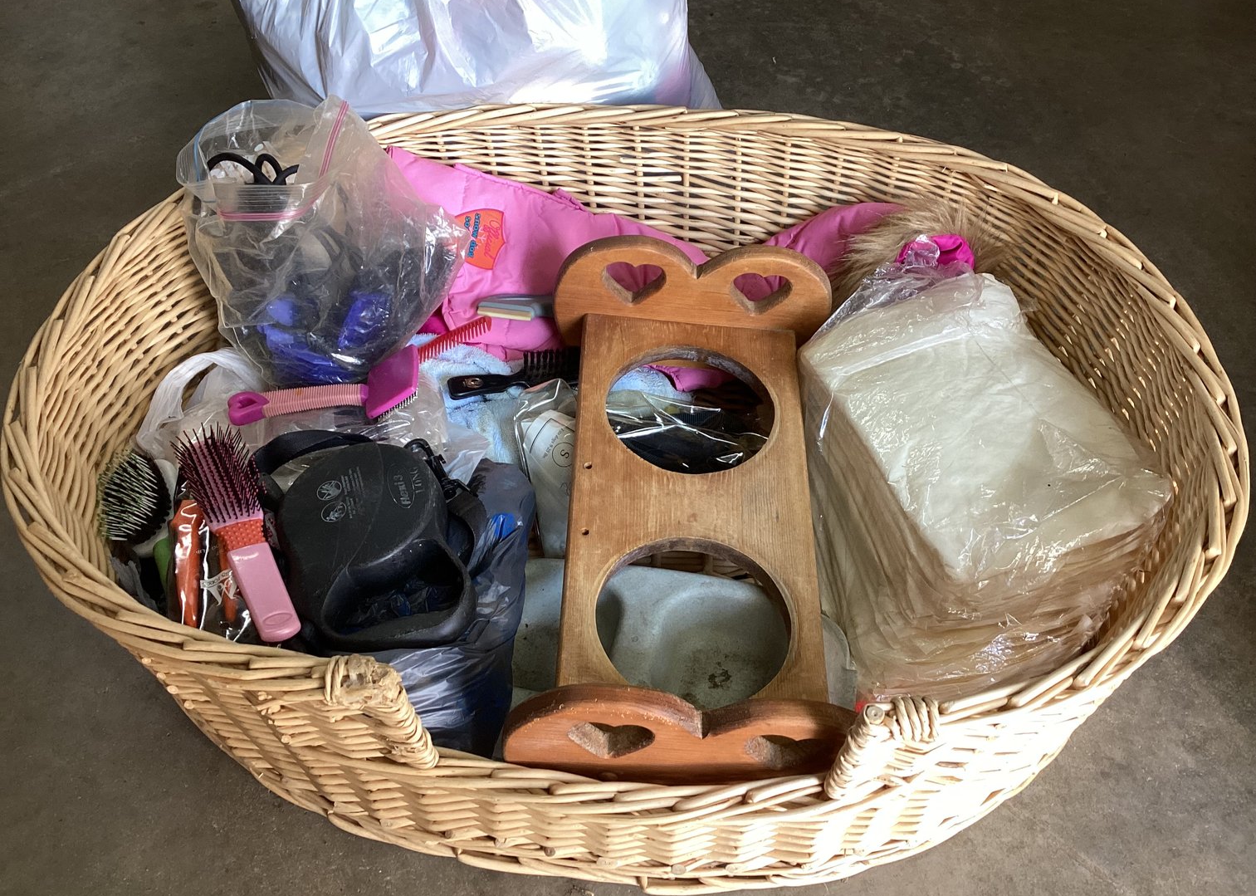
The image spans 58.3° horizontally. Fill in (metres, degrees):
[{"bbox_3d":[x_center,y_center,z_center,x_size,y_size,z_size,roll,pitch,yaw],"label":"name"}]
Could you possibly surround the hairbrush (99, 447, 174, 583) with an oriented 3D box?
[{"bbox_3d":[-0.411,0.072,0.956,0.055,0.180,0.065,-4,29,-4],"label":"hairbrush"}]

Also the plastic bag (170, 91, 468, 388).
[{"bbox_3d":[-0.281,-0.186,1.094,0.250,0.240,0.190,1,50,-1],"label":"plastic bag"}]

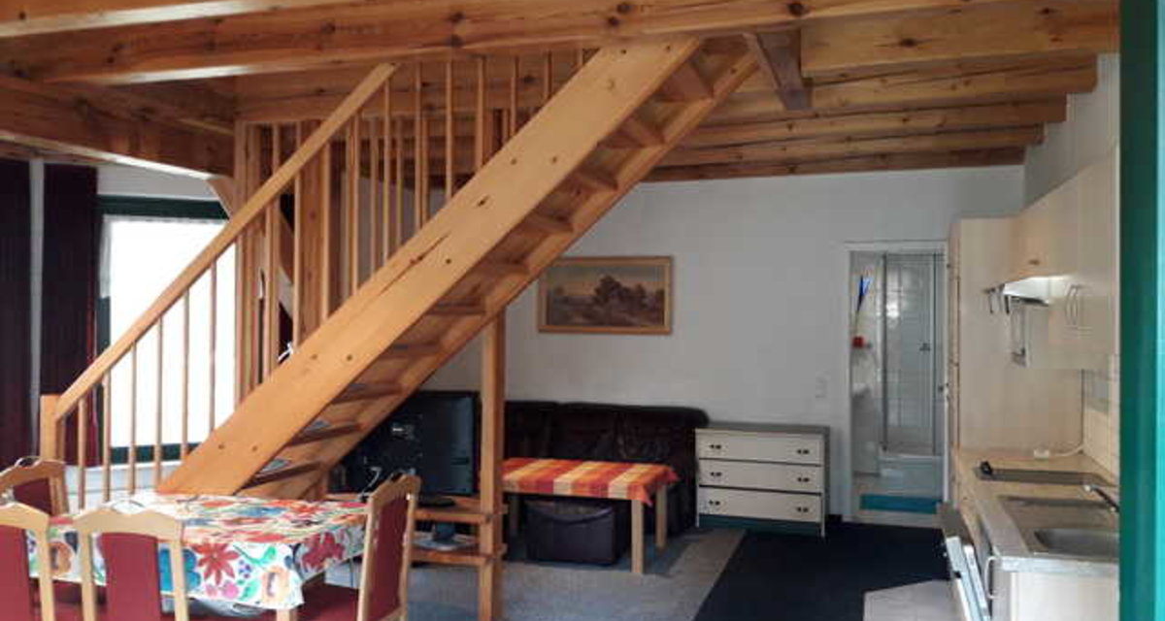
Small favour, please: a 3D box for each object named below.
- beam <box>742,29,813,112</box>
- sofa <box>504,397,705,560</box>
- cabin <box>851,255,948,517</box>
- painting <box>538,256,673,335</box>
[{"bbox_3d":[0.875,-1.097,4.019,0.130,0.203,1.392,0,1,18],"label":"beam"},{"bbox_3d":[-0.057,1.126,7.008,1.856,0.816,0.800,0,1,18],"label":"sofa"},{"bbox_3d":[3.041,0.521,8.331,0.816,2.019,0.848,0,1,18],"label":"cabin"},{"bbox_3d":[0.161,-0.120,7.344,1.083,0.598,0.040,0,1,18],"label":"painting"}]

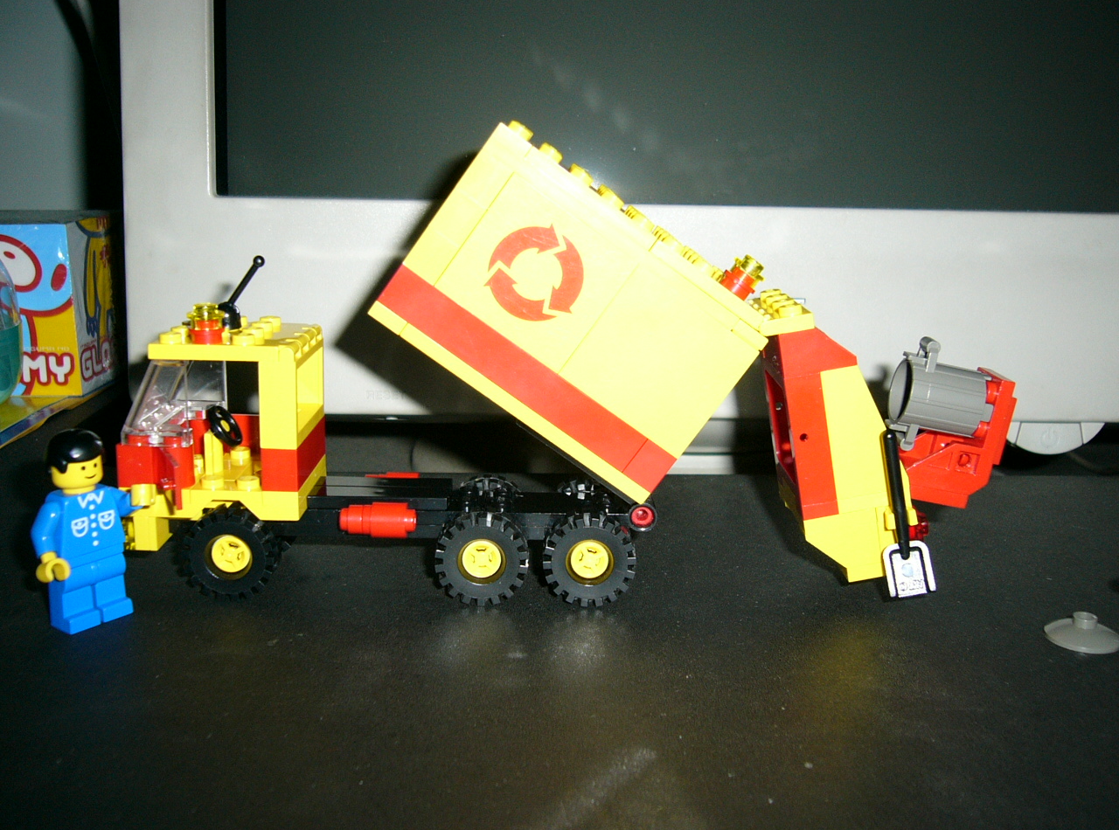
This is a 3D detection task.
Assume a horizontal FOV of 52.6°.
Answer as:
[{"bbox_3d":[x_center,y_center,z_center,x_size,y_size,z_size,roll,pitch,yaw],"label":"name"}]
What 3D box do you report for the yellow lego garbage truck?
[{"bbox_3d":[0.002,-0.013,0.261,0.200,0.106,0.041,1,12,-1],"label":"yellow lego garbage truck"}]

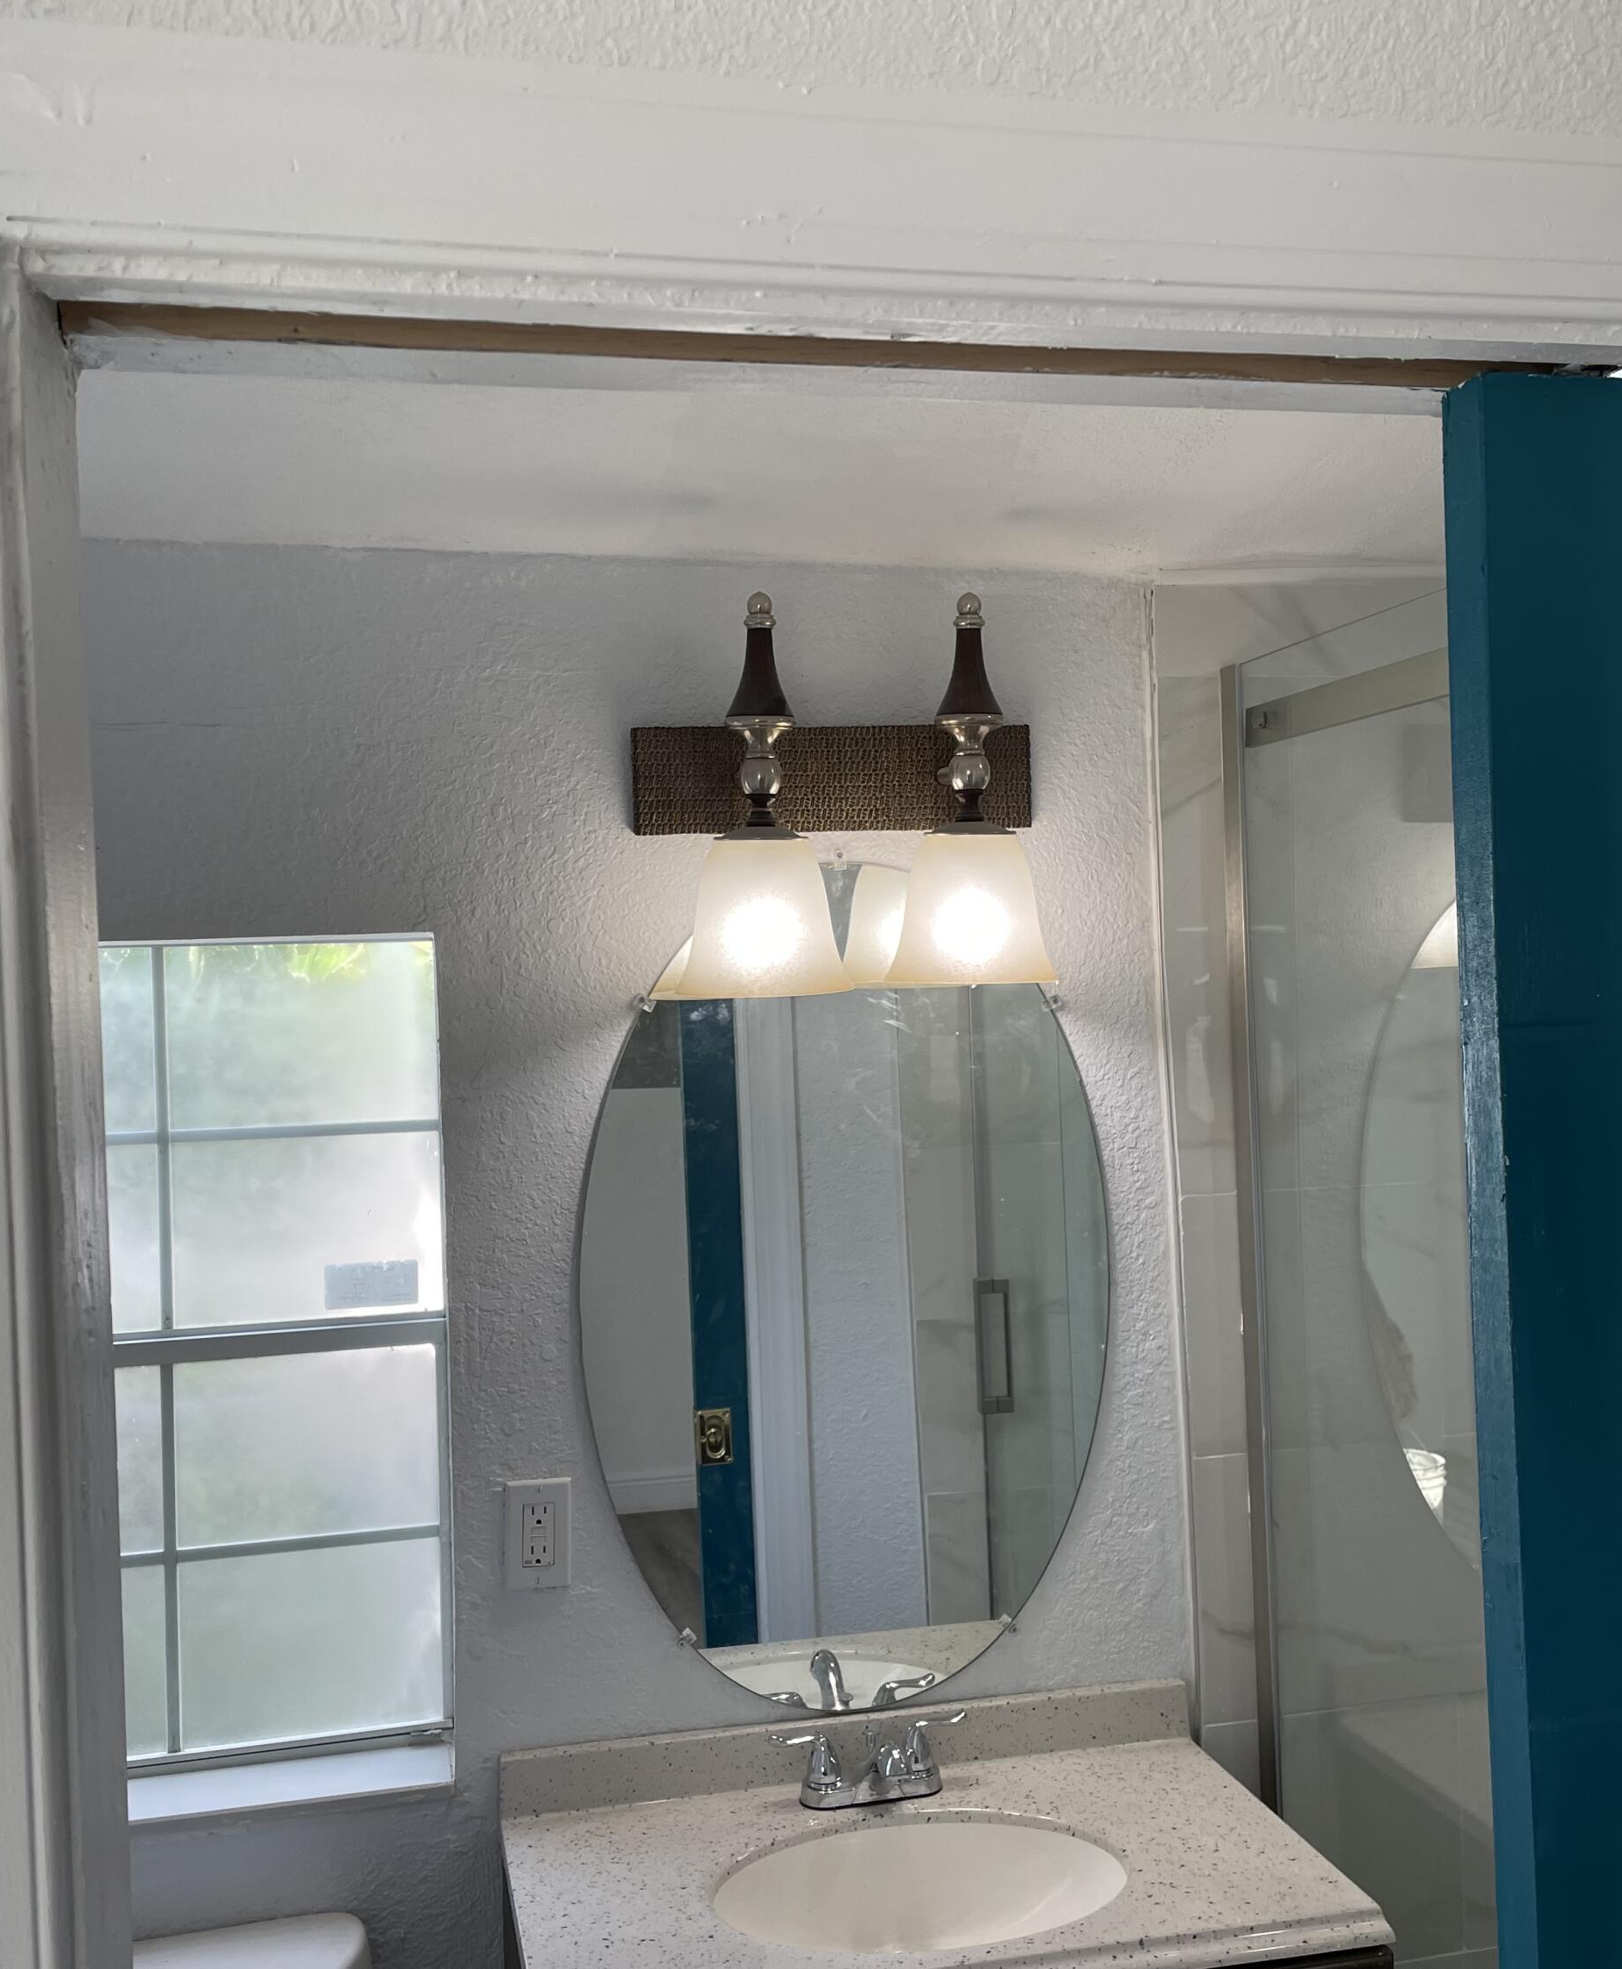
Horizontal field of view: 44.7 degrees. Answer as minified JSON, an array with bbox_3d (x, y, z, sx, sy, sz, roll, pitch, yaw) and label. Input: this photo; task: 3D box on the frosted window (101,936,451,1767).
[{"bbox_3d":[-0.695,0.403,2.137,0.585,0.885,0.075,-2,0,-13],"label":"frosted window"}]

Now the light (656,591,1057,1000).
[{"bbox_3d":[0.046,-0.198,2.066,0.442,0.415,0.210,-2,0,-13],"label":"light"}]

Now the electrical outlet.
[{"bbox_3d":[-0.289,0.583,2.087,0.070,0.115,0.013,-2,0,-13],"label":"electrical outlet"}]

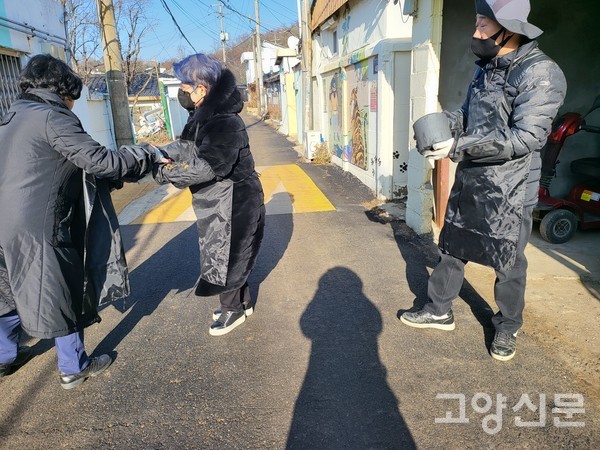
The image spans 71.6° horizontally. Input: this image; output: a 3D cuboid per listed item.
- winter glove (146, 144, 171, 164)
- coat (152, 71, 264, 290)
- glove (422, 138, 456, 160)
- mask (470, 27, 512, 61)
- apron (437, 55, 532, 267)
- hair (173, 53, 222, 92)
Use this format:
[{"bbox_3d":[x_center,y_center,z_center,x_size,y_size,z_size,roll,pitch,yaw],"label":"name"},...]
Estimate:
[{"bbox_3d":[-0.752,-0.376,2.220,0.140,0.100,0.100,-8,18,-18],"label":"winter glove"},{"bbox_3d":[-0.510,-0.216,2.374,0.560,1.240,0.500,-8,18,-17],"label":"coat"},{"bbox_3d":[0.649,-0.354,1.950,0.150,0.100,0.100,-9,18,-20],"label":"glove"},{"bbox_3d":[0.865,-0.818,1.880,0.125,0.145,0.145,-9,18,-20],"label":"mask"},{"bbox_3d":[0.904,-0.267,2.090,0.290,0.980,0.450,-12,19,-28],"label":"apron"},{"bbox_3d":[-0.537,-0.799,2.180,0.235,0.190,0.180,-7,18,-14],"label":"hair"}]

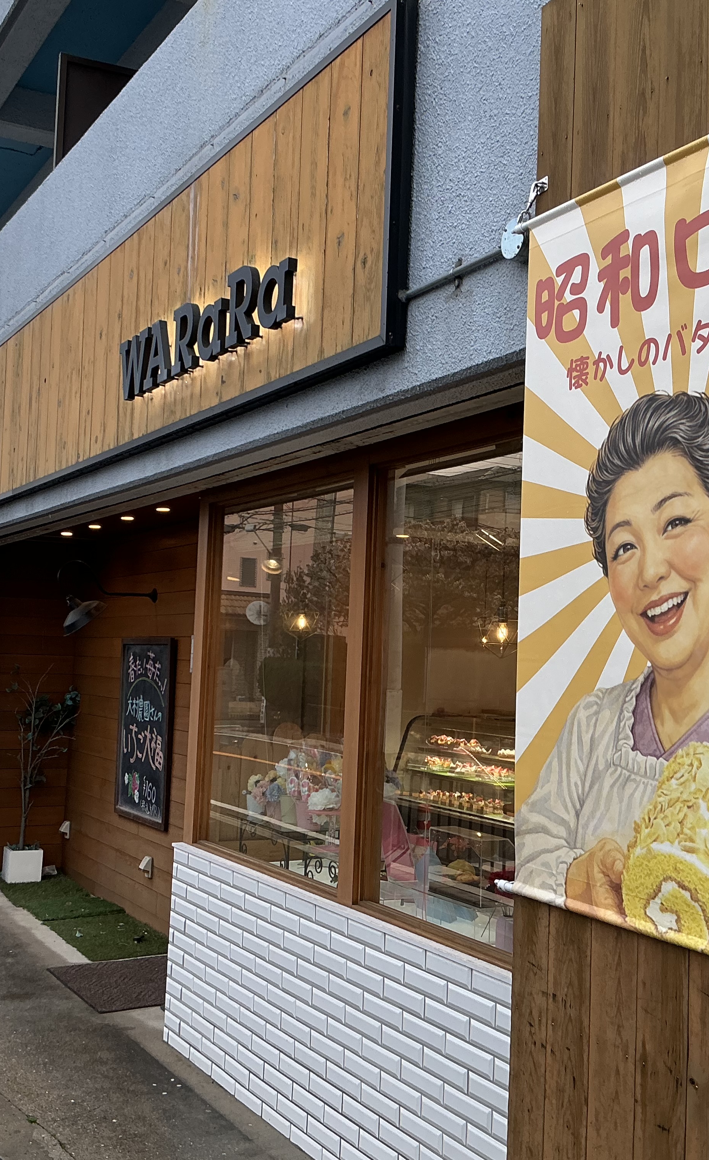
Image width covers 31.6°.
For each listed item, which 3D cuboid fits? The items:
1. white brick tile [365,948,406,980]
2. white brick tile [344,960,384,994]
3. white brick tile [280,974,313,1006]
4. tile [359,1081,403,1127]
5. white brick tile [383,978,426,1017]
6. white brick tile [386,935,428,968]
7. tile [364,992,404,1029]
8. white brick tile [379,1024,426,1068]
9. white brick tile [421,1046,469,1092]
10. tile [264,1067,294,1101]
[{"bbox_3d":[0.096,1.196,3.891,0.014,0.062,0.228,4,-4,-29],"label":"white brick tile"},{"bbox_3d":[0.032,1.243,3.897,0.014,0.061,0.226,4,-4,-29],"label":"white brick tile"},{"bbox_3d":[-0.199,1.430,4.389,0.014,0.062,0.228,4,-4,-29],"label":"white brick tile"},{"bbox_3d":[0.080,1.617,3.839,0.015,0.063,0.228,4,-4,-29],"label":"tile"},{"bbox_3d":[0.151,1.262,3.784,0.014,0.062,0.228,4,-4,-29],"label":"white brick tile"},{"bbox_3d":[0.157,1.124,3.770,0.015,0.063,0.228,4,-4,-29],"label":"white brick tile"},{"bbox_3d":[0.091,1.338,3.858,0.015,0.063,0.228,4,-4,-29],"label":"tile"},{"bbox_3d":[0.145,1.403,3.775,0.014,0.062,0.228,4,-4,-29],"label":"white brick tile"},{"bbox_3d":[0.257,1.373,3.506,0.020,0.067,0.228,4,-4,-29],"label":"white brick tile"},{"bbox_3d":[-0.268,1.747,4.368,0.014,0.061,0.226,4,-4,-29],"label":"tile"}]

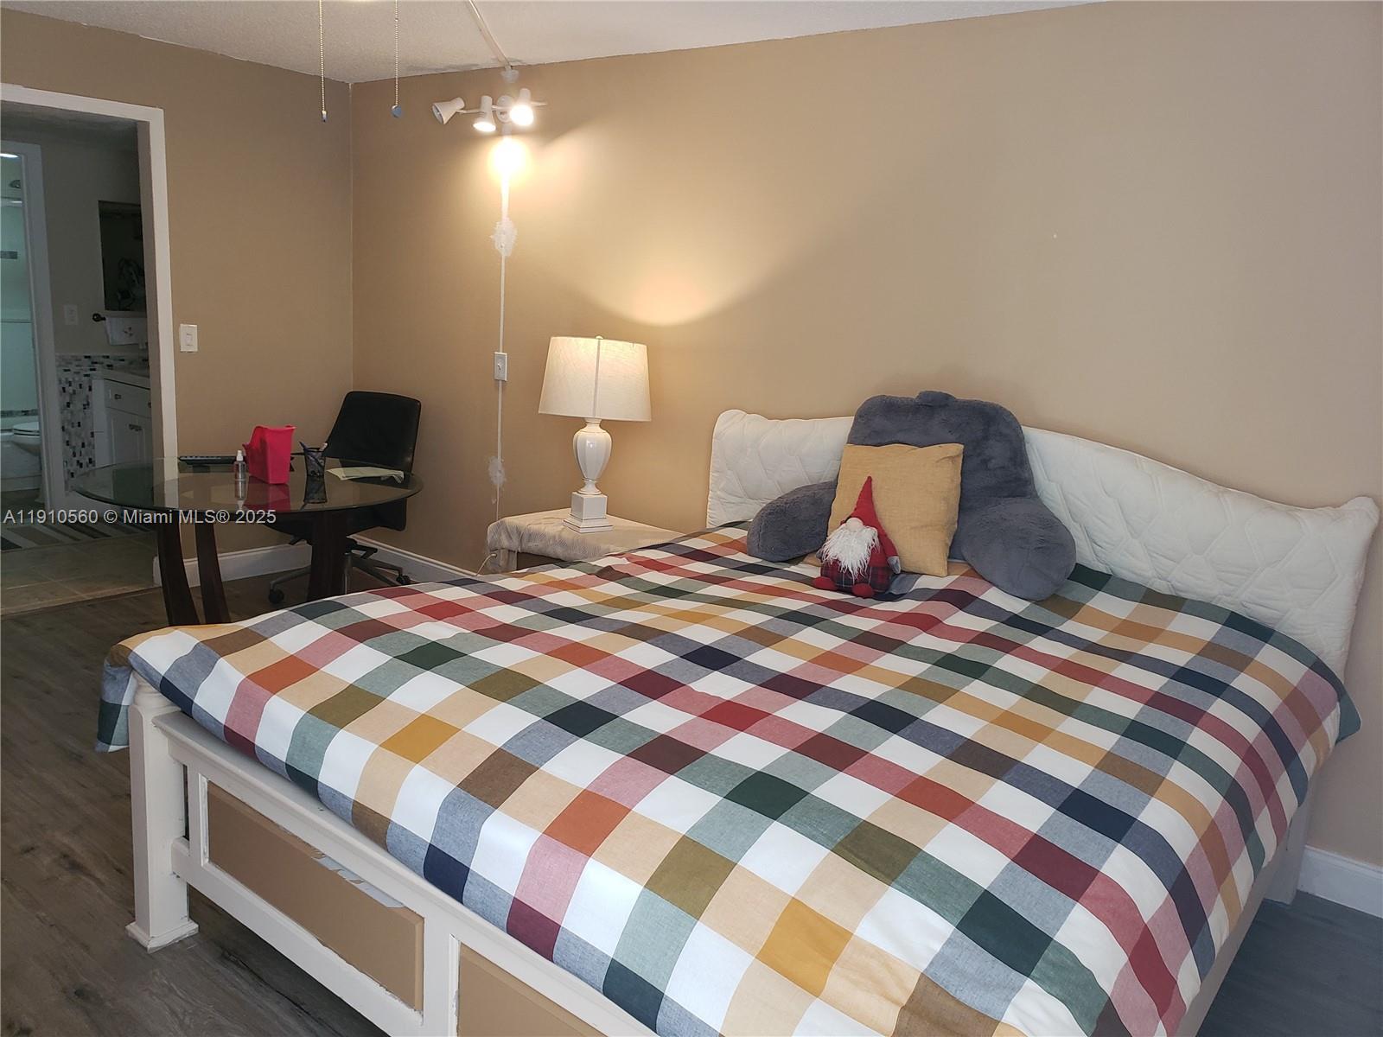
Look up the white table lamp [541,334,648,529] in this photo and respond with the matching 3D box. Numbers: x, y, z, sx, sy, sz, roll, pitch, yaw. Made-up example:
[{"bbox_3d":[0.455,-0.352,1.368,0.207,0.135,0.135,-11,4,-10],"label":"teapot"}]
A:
[{"bbox_3d":[-0.386,-0.347,4.085,0.430,0.750,0.430,4,12,-1],"label":"white table lamp"}]

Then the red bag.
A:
[{"bbox_3d":[-1.569,-0.250,3.859,0.160,0.205,0.115,14,16,38],"label":"red bag"}]

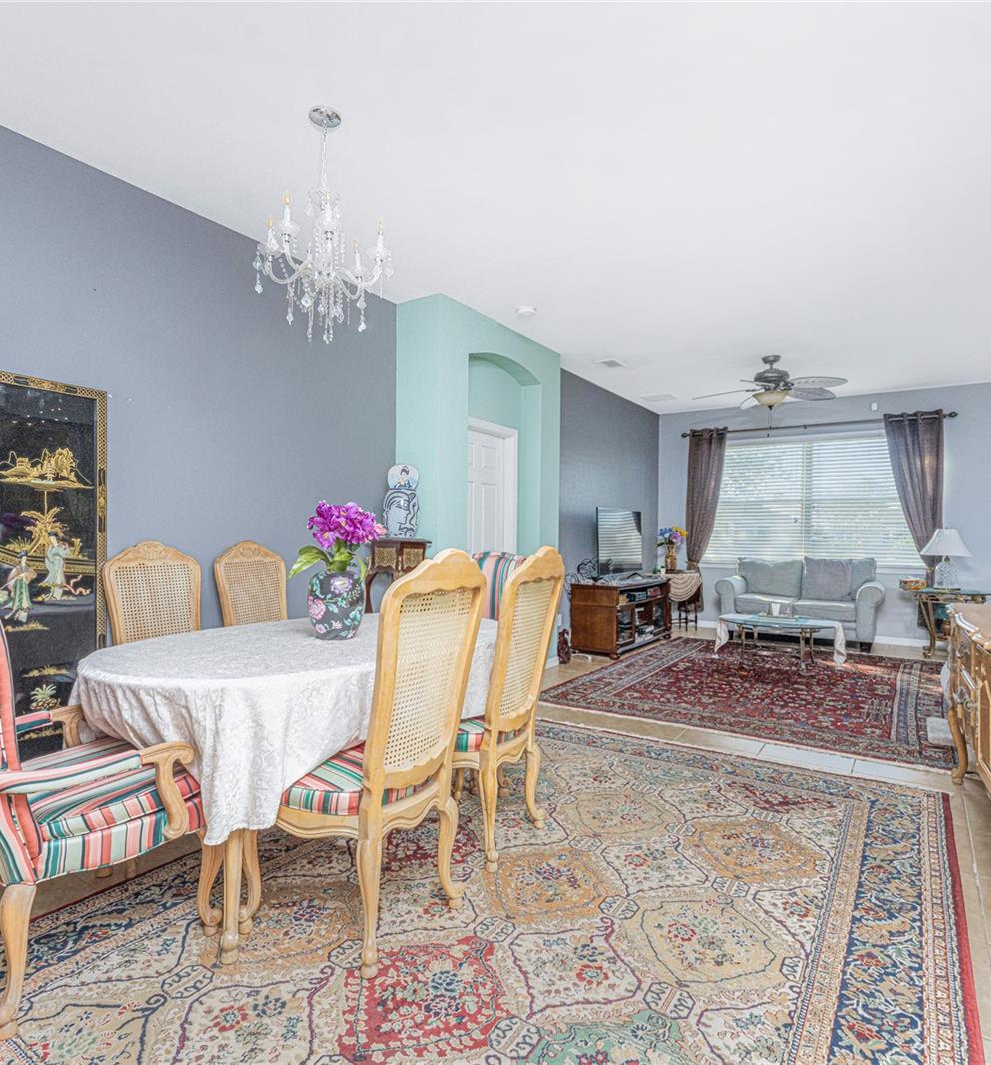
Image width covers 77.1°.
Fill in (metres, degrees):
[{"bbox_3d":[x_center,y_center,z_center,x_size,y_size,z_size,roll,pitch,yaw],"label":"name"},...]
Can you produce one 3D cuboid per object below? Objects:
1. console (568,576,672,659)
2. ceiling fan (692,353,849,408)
[{"bbox_3d":[1.400,0.835,6.562,0.578,0.673,1.581,0,0,34],"label":"console"},{"bbox_3d":[2.369,-1.273,5.351,1.345,0.496,1.345,0,0,34],"label":"ceiling fan"}]

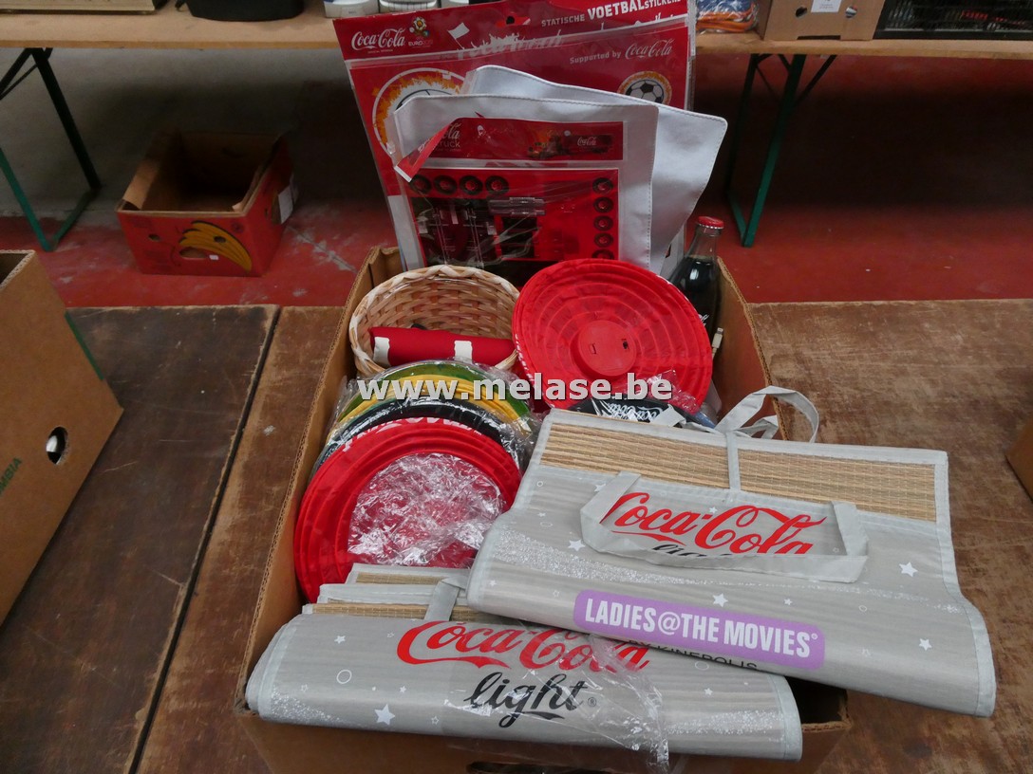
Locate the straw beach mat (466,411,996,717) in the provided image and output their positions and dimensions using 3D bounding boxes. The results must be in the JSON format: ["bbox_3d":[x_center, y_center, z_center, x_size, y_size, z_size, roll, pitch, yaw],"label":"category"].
[{"bbox_3d":[0.165,0.112,0.586,0.354,0.050,0.233,6,46,17],"label":"straw beach mat"}]

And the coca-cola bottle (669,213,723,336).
[{"bbox_3d":[0.208,-0.098,0.844,0.060,0.208,0.060,3,34,-1],"label":"coca-cola bottle"}]

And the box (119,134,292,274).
[{"bbox_3d":[-1.064,-0.655,2.531,0.400,0.240,0.536,1,46,-2],"label":"box"}]

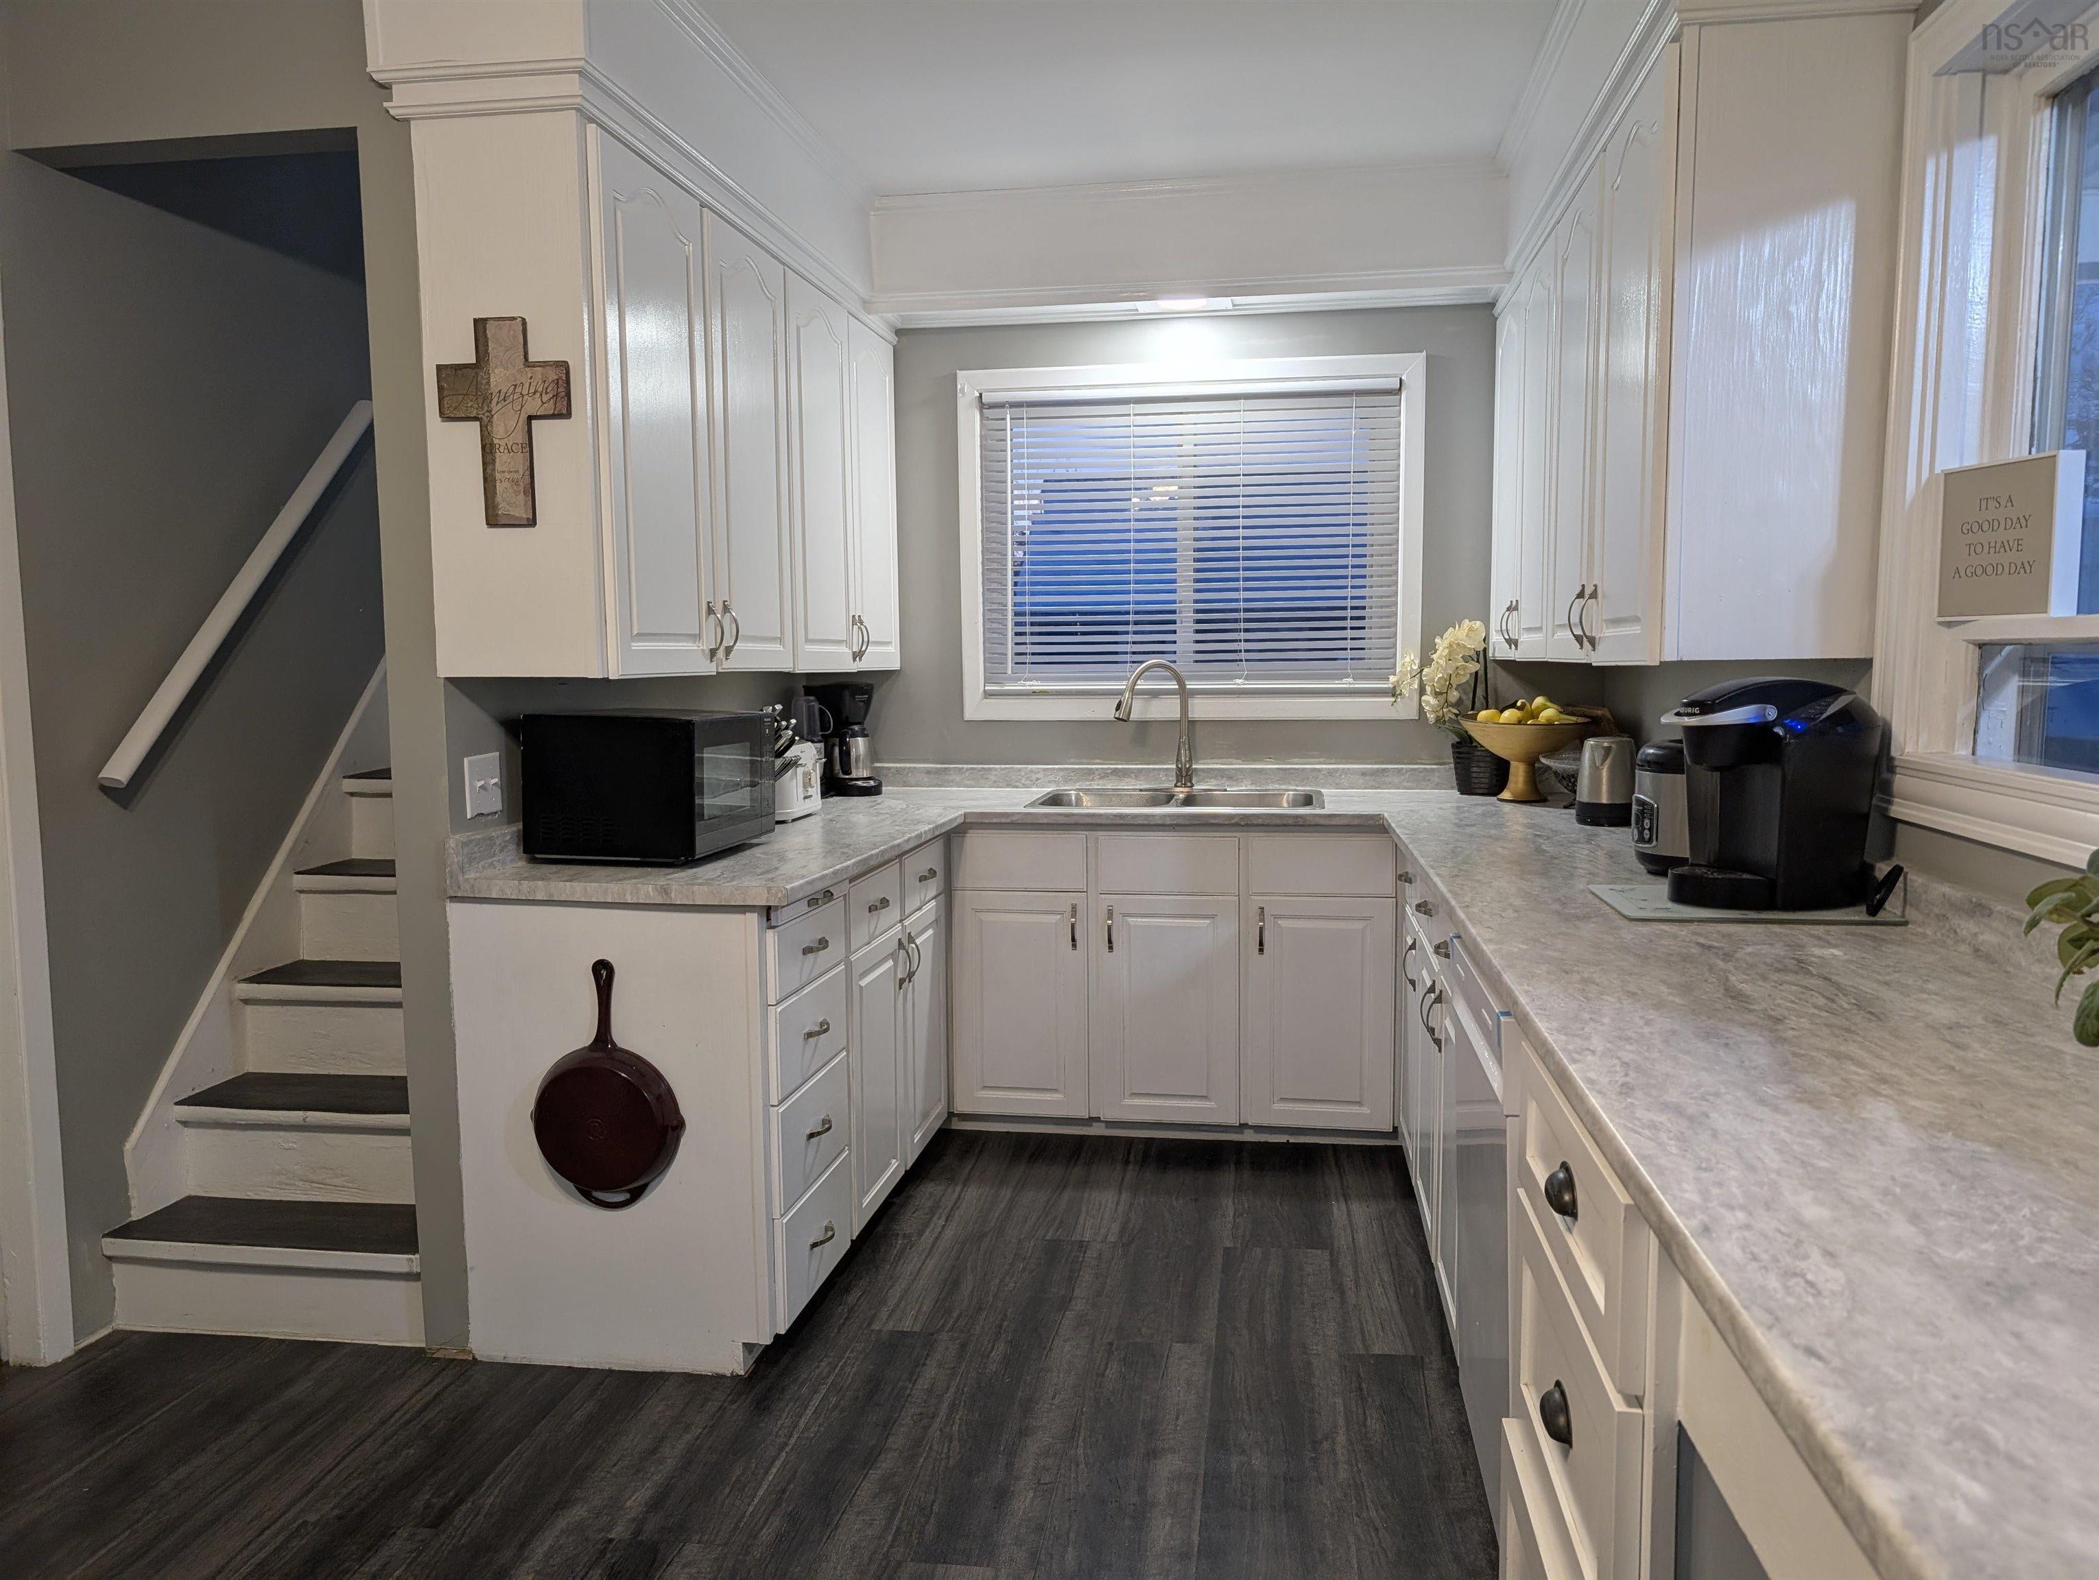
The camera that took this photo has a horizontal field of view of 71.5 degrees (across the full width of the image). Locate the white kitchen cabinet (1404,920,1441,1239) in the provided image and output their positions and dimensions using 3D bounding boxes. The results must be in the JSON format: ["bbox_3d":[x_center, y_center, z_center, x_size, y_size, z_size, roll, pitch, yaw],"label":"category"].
[{"bbox_3d":[1.051,0.621,3.245,0.450,0.591,0.753,0,5,9],"label":"white kitchen cabinet"}]

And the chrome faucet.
[{"bbox_3d":[0.309,-0.187,4.260,0.250,0.385,0.070,-2,5,-19],"label":"chrome faucet"}]

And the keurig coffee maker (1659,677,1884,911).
[{"bbox_3d":[1.172,-0.003,2.373,0.315,0.346,0.230,-1,5,-9],"label":"keurig coffee maker"}]

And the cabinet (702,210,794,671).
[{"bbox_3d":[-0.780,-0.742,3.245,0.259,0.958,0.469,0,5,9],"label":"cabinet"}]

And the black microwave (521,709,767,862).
[{"bbox_3d":[-0.831,-0.013,3.071,0.365,0.282,0.435,0,5,10],"label":"black microwave"}]

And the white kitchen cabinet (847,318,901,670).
[{"bbox_3d":[-0.660,-0.831,4.255,0.330,0.965,0.460,0,5,9],"label":"white kitchen cabinet"}]

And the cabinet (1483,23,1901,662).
[{"bbox_3d":[1.261,-0.756,3.146,0.323,0.963,1.931,0,5,9],"label":"cabinet"}]

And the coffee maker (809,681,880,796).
[{"bbox_3d":[-0.614,-0.159,4.345,0.180,0.335,0.220,-5,7,-42],"label":"coffee maker"}]

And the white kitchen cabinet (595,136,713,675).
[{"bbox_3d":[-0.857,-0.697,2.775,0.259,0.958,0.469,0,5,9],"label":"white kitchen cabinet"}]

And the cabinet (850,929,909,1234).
[{"bbox_3d":[-0.684,0.631,3.296,0.600,0.600,0.435,0,5,9],"label":"cabinet"}]

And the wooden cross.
[{"bbox_3d":[-0.953,-0.640,2.548,0.248,0.356,0.018,0,5,9],"label":"wooden cross"}]

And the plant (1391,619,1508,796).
[{"bbox_3d":[1.140,-0.229,4.128,0.338,0.500,0.200,0,5,9],"label":"plant"}]

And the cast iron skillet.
[{"bbox_3d":[-0.798,0.533,2.611,0.288,0.455,0.050,0,5,9],"label":"cast iron skillet"}]

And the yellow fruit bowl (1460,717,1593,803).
[{"bbox_3d":[1.328,-0.090,4.070,0.352,0.228,0.352,0,5,9],"label":"yellow fruit bowl"}]

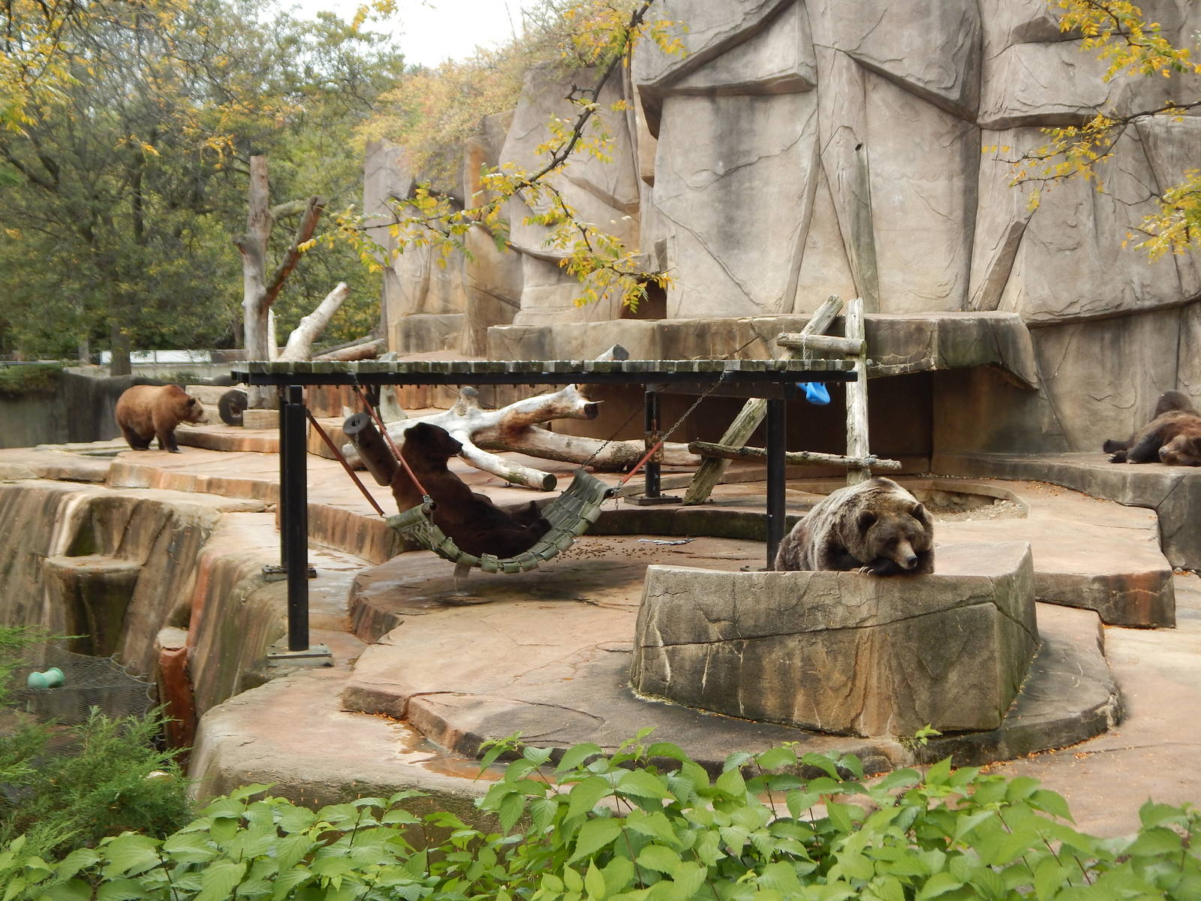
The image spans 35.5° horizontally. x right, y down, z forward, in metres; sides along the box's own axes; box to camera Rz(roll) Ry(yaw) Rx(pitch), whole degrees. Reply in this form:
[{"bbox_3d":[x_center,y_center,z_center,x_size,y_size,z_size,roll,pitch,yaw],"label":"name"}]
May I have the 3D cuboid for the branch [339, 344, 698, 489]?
[{"bbox_3d":[-0.852,-0.312,18.600,3.500,1.400,1.900,0,3,-6],"label":"branch"}]

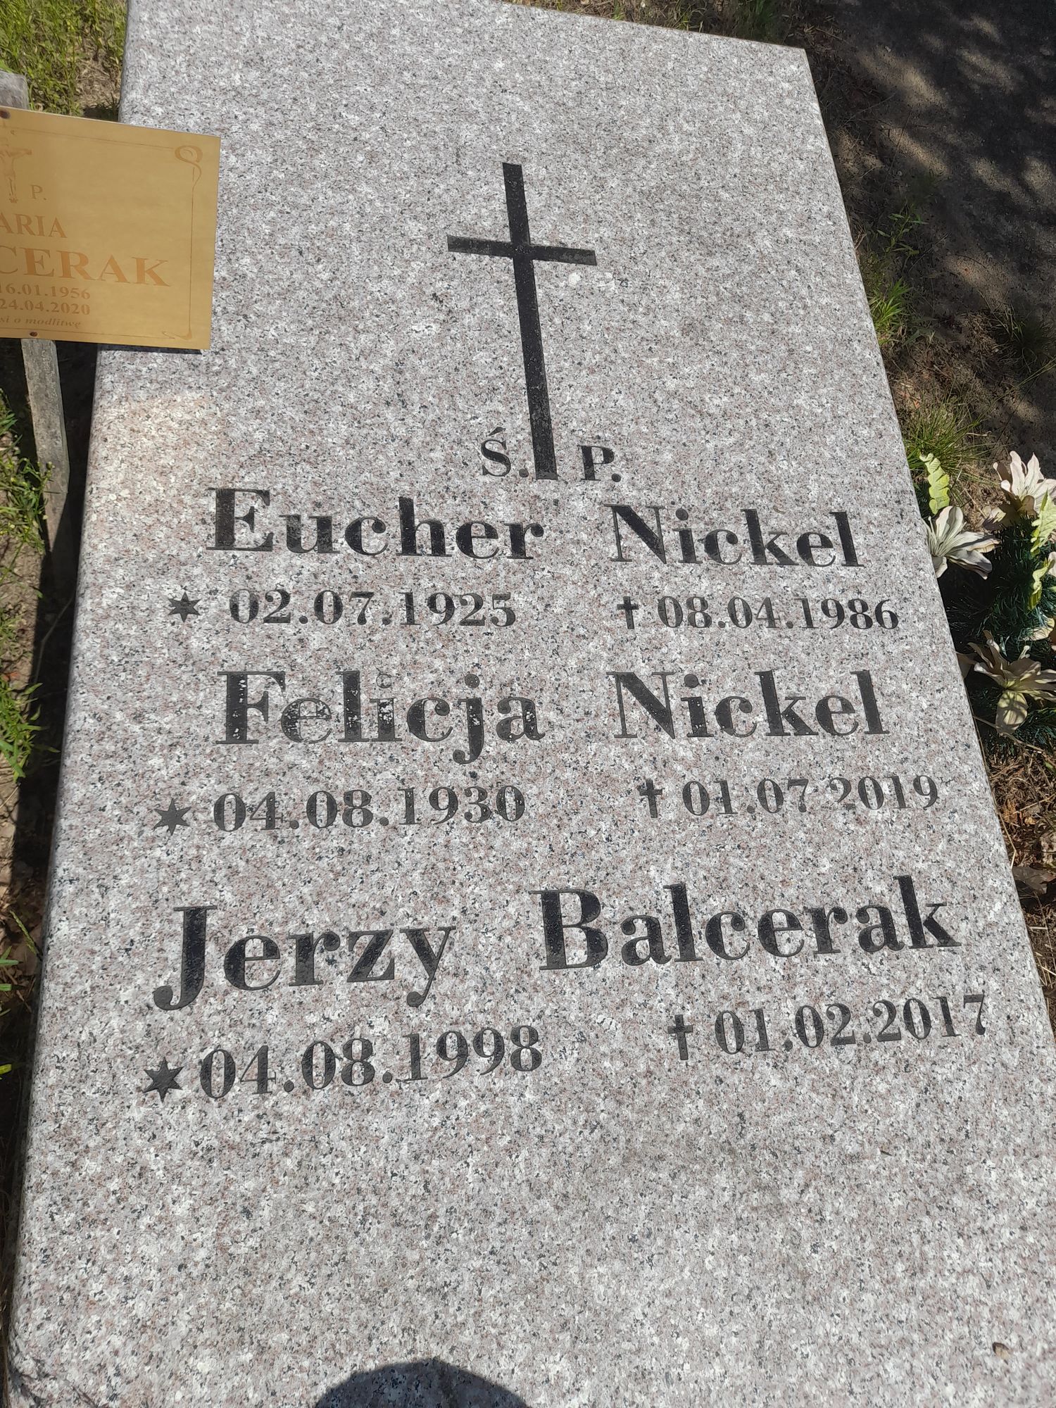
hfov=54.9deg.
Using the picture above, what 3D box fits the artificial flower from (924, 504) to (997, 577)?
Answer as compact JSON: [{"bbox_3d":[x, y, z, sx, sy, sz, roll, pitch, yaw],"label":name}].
[{"bbox_3d":[0.498,-0.188,1.200,0.110,0.080,0.110,-30,75,-24],"label":"artificial flower"}]

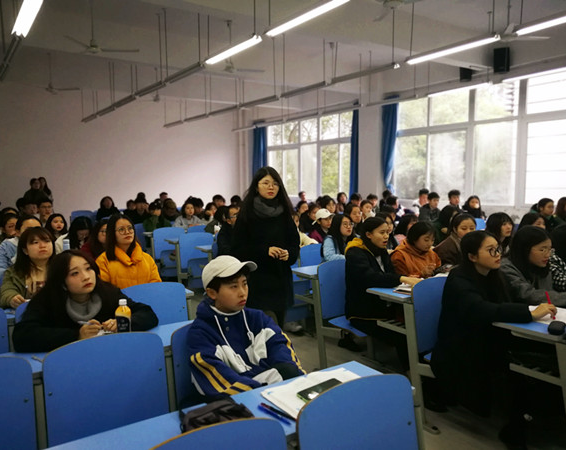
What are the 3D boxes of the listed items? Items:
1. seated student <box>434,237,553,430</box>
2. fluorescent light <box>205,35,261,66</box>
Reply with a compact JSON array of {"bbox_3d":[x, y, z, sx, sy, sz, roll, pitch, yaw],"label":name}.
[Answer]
[{"bbox_3d":[1.218,0.644,2.777,0.500,1.200,0.750,-4,7,-35],"label":"seated student"},{"bbox_3d":[-0.541,-1.816,4.886,0.130,0.090,1.220,-3,6,-34],"label":"fluorescent light"}]

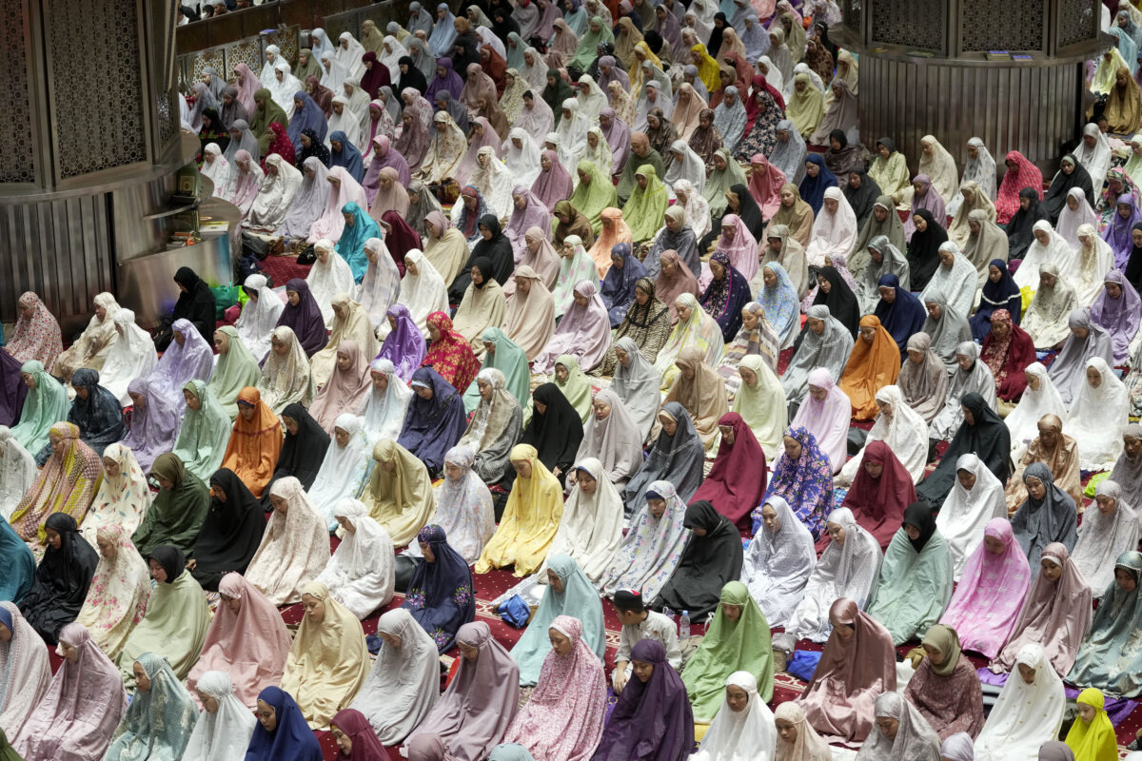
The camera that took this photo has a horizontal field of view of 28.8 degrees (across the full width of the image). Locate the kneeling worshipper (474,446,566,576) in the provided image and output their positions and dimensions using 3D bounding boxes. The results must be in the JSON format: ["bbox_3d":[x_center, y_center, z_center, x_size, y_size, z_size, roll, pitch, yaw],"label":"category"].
[{"bbox_3d":[-0.349,0.875,16.466,0.510,0.830,0.720,7,19,24],"label":"kneeling worshipper"}]

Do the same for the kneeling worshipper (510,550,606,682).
[{"bbox_3d":[-0.088,1.490,14.475,0.514,0.786,0.682,11,22,31],"label":"kneeling worshipper"}]

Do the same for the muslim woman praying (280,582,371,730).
[{"bbox_3d":[-1.536,1.660,13.783,0.520,0.819,0.690,9,17,34],"label":"muslim woman praying"}]

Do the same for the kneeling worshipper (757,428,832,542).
[{"bbox_3d":[1.736,0.760,17.158,0.520,0.813,0.690,9,17,34],"label":"kneeling worshipper"}]

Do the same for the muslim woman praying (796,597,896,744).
[{"bbox_3d":[1.710,1.715,13.689,0.540,0.801,0.722,9,21,26],"label":"muslim woman praying"}]

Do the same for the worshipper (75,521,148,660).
[{"bbox_3d":[-3.102,1.351,15.152,0.480,0.800,0.660,8,19,27],"label":"worshipper"}]

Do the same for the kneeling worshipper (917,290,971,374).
[{"bbox_3d":[3.575,-0.448,21.098,0.461,0.818,0.667,10,21,29],"label":"kneeling worshipper"}]

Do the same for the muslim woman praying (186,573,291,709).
[{"bbox_3d":[-2.247,1.678,14.908,0.527,0.804,0.733,10,21,29],"label":"muslim woman praying"}]

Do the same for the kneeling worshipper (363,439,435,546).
[{"bbox_3d":[-1.360,0.790,16.918,0.500,0.760,0.680,9,20,29],"label":"kneeling worshipper"}]

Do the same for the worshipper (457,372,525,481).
[{"bbox_3d":[-0.659,0.319,17.932,0.488,0.819,0.657,10,21,29],"label":"worshipper"}]

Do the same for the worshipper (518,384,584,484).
[{"bbox_3d":[-0.146,0.375,17.243,0.489,0.782,0.649,12,23,33],"label":"worshipper"}]

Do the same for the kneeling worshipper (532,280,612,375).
[{"bbox_3d":[0.095,-0.551,21.102,0.500,0.780,0.720,12,22,36],"label":"kneeling worshipper"}]

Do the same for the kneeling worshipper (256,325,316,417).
[{"bbox_3d":[-2.524,-0.104,19.790,0.490,0.800,0.660,7,19,25],"label":"kneeling worshipper"}]

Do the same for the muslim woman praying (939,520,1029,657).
[{"bbox_3d":[2.771,1.310,14.814,0.526,0.815,0.724,12,22,33],"label":"muslim woman praying"}]

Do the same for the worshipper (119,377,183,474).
[{"bbox_3d":[-3.338,0.334,17.566,0.478,0.768,0.609,10,22,30],"label":"worshipper"}]

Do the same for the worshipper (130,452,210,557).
[{"bbox_3d":[-3.151,0.911,17.304,0.474,0.777,0.665,10,21,29],"label":"worshipper"}]

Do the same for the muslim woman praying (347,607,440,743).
[{"bbox_3d":[-1.094,1.744,13.545,0.520,0.787,0.690,9,17,34],"label":"muslim woman praying"}]

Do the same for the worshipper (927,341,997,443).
[{"bbox_3d":[3.294,0.043,18.581,0.521,0.797,0.708,9,21,28],"label":"worshipper"}]

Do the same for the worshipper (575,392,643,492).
[{"bbox_3d":[0.304,0.474,18.433,0.520,0.805,0.690,9,17,34],"label":"worshipper"}]

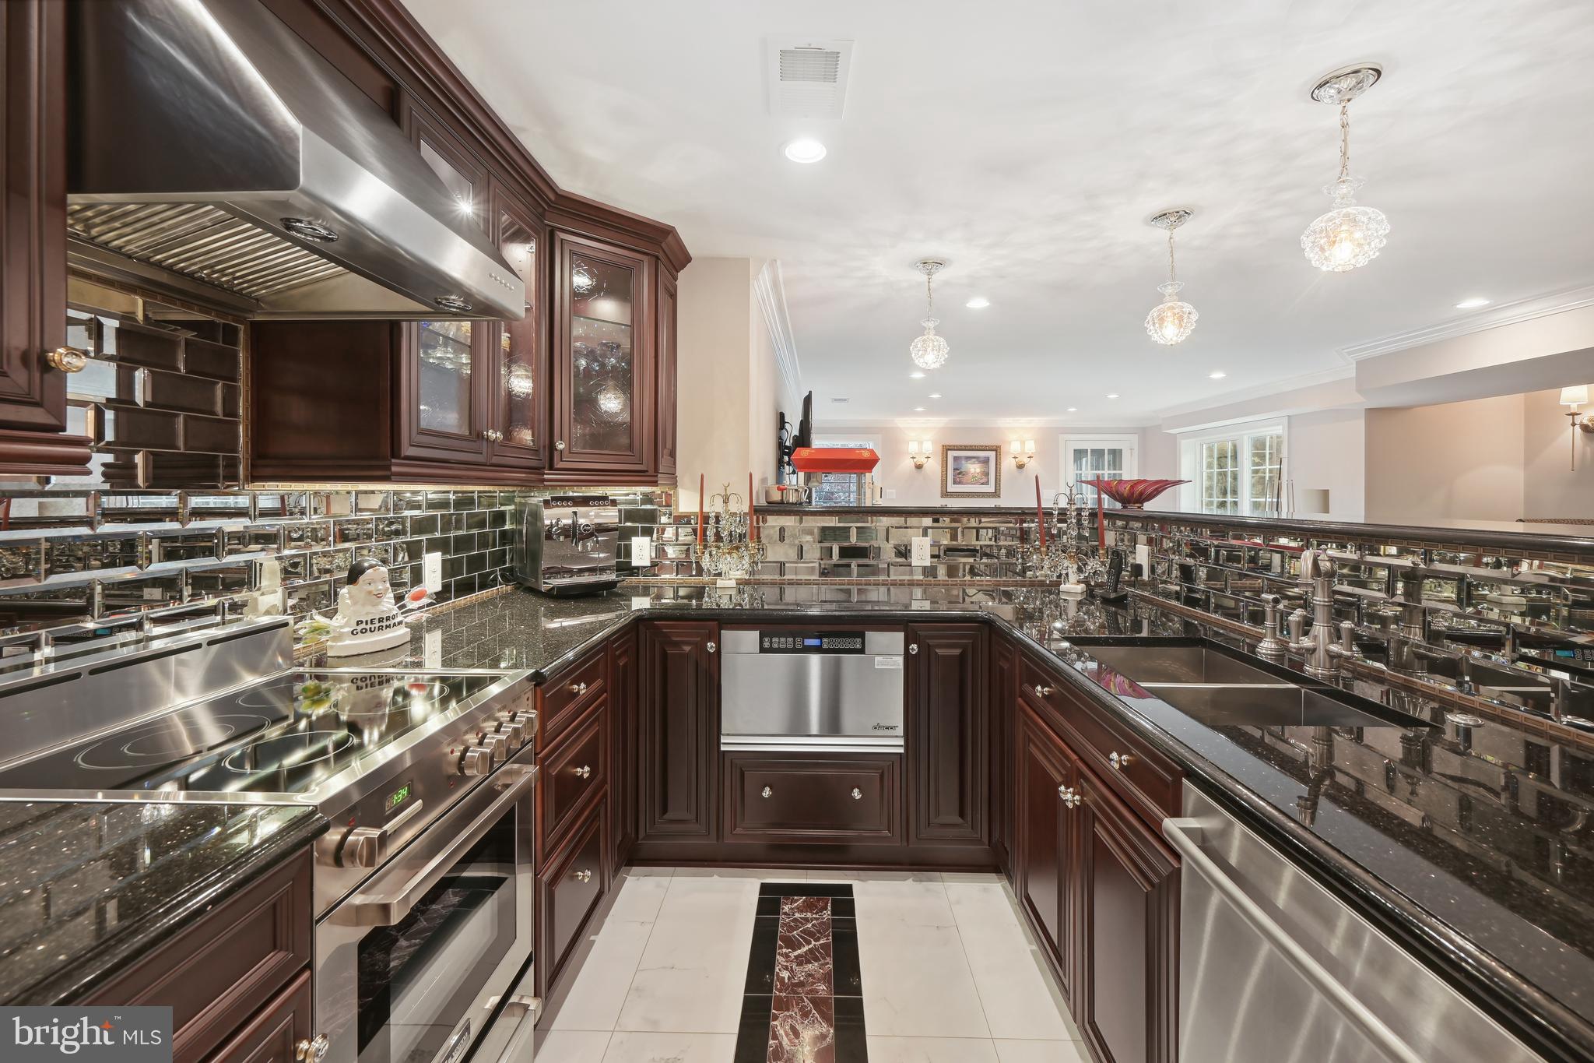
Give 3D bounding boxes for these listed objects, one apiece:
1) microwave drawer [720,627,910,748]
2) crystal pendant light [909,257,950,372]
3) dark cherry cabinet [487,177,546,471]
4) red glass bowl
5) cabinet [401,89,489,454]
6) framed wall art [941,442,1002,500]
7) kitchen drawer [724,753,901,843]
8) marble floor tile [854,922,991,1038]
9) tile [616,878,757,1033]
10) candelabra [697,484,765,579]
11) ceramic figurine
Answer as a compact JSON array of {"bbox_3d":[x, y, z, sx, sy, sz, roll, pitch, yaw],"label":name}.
[{"bbox_3d":[0.064,0.530,2.380,0.620,0.408,0.540,0,3,2],"label":"microwave drawer"},{"bbox_3d":[0.587,-0.951,2.750,0.176,0.475,0.176,0,3,2],"label":"crystal pendant light"},{"bbox_3d":[-1.035,-0.619,1.939,0.345,0.840,0.358,0,3,2],"label":"dark cherry cabinet"},{"bbox_3d":[1.495,-0.160,2.750,0.455,0.138,0.455,0,3,2],"label":"red glass bowl"},{"bbox_3d":[-1.049,-0.593,1.576,0.345,0.840,0.362,0,3,2],"label":"cabinet"},{"bbox_3d":[2.475,-0.849,8.800,0.860,0.755,0.050,0,3,2],"label":"framed wall art"},{"bbox_3d":[0.062,0.903,2.370,0.608,0.308,0.480,0,3,2],"label":"kitchen drawer"},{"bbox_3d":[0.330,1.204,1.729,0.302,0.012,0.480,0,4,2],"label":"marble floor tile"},{"bbox_3d":[-0.281,1.200,1.797,0.303,0.012,0.600,0,4,2],"label":"tile"},{"bbox_3d":[-0.276,0.013,2.520,0.285,0.430,0.260,0,3,2],"label":"candelabra"},{"bbox_3d":[-1.117,0.186,1.609,0.130,0.232,0.187,2,4,37],"label":"ceramic figurine"}]

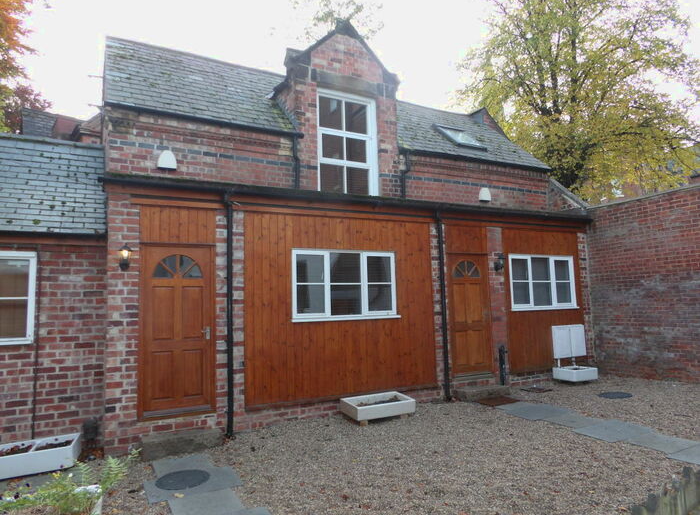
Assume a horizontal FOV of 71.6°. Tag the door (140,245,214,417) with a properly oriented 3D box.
[{"bbox_3d":[-2.105,0.878,5.967,0.908,2.050,0.100,1,-6,-28],"label":"door"}]

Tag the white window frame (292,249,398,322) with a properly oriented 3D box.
[{"bbox_3d":[-0.021,0.402,7.098,1.730,0.984,0.110,1,-6,-28],"label":"white window frame"}]

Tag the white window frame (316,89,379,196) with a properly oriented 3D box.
[{"bbox_3d":[-0.034,-1.996,8.561,1.197,1.773,0.120,1,-6,-28],"label":"white window frame"}]

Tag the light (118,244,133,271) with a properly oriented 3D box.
[{"bbox_3d":[-2.605,-0.001,5.640,0.154,0.315,0.190,1,-6,-28],"label":"light"}]

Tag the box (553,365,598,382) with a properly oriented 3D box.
[{"bbox_3d":[4.078,2.115,8.804,0.620,0.187,0.450,1,-6,-27],"label":"box"}]

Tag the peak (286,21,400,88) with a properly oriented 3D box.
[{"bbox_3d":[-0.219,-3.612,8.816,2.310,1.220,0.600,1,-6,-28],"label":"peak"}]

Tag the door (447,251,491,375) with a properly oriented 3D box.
[{"bbox_3d":[2.032,0.967,8.211,0.915,2.025,0.100,1,-6,-28],"label":"door"}]

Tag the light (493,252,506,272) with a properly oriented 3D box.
[{"bbox_3d":[2.641,0.073,8.489,0.154,0.325,0.190,1,-6,-28],"label":"light"}]

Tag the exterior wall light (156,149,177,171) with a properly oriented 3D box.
[{"bbox_3d":[-2.623,-1.383,6.957,0.252,0.277,0.110,1,-6,-28],"label":"exterior wall light"}]

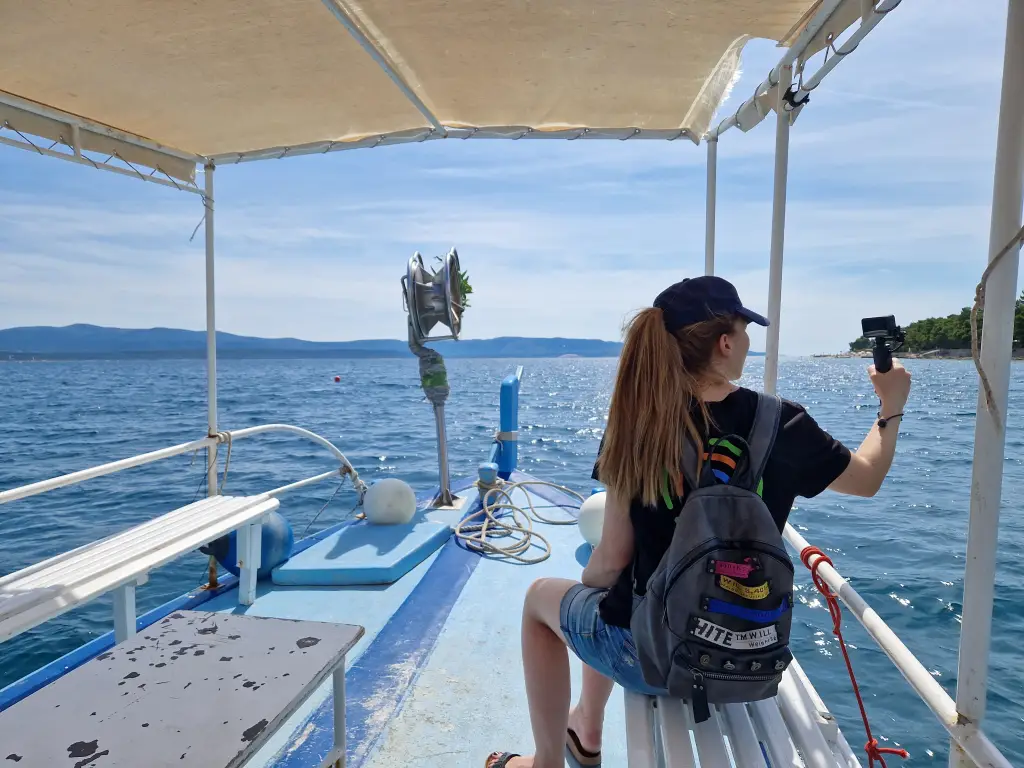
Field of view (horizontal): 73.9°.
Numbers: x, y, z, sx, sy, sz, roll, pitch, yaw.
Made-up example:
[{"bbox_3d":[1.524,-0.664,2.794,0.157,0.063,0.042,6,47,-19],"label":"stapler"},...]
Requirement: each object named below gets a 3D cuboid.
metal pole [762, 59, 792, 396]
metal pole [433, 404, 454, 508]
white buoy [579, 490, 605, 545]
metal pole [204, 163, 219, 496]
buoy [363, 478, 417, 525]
[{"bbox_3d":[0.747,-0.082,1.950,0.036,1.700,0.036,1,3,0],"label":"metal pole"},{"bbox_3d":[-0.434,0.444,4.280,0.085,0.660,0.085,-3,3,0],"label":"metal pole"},{"bbox_3d":[0.491,0.706,3.500,0.303,0.303,0.315,0,2,0],"label":"white buoy"},{"bbox_3d":[-1.319,-0.068,2.980,0.036,1.800,0.036,1,3,0],"label":"metal pole"},{"bbox_3d":[-0.698,0.688,3.900,0.300,0.295,0.310,0,2,0],"label":"buoy"}]

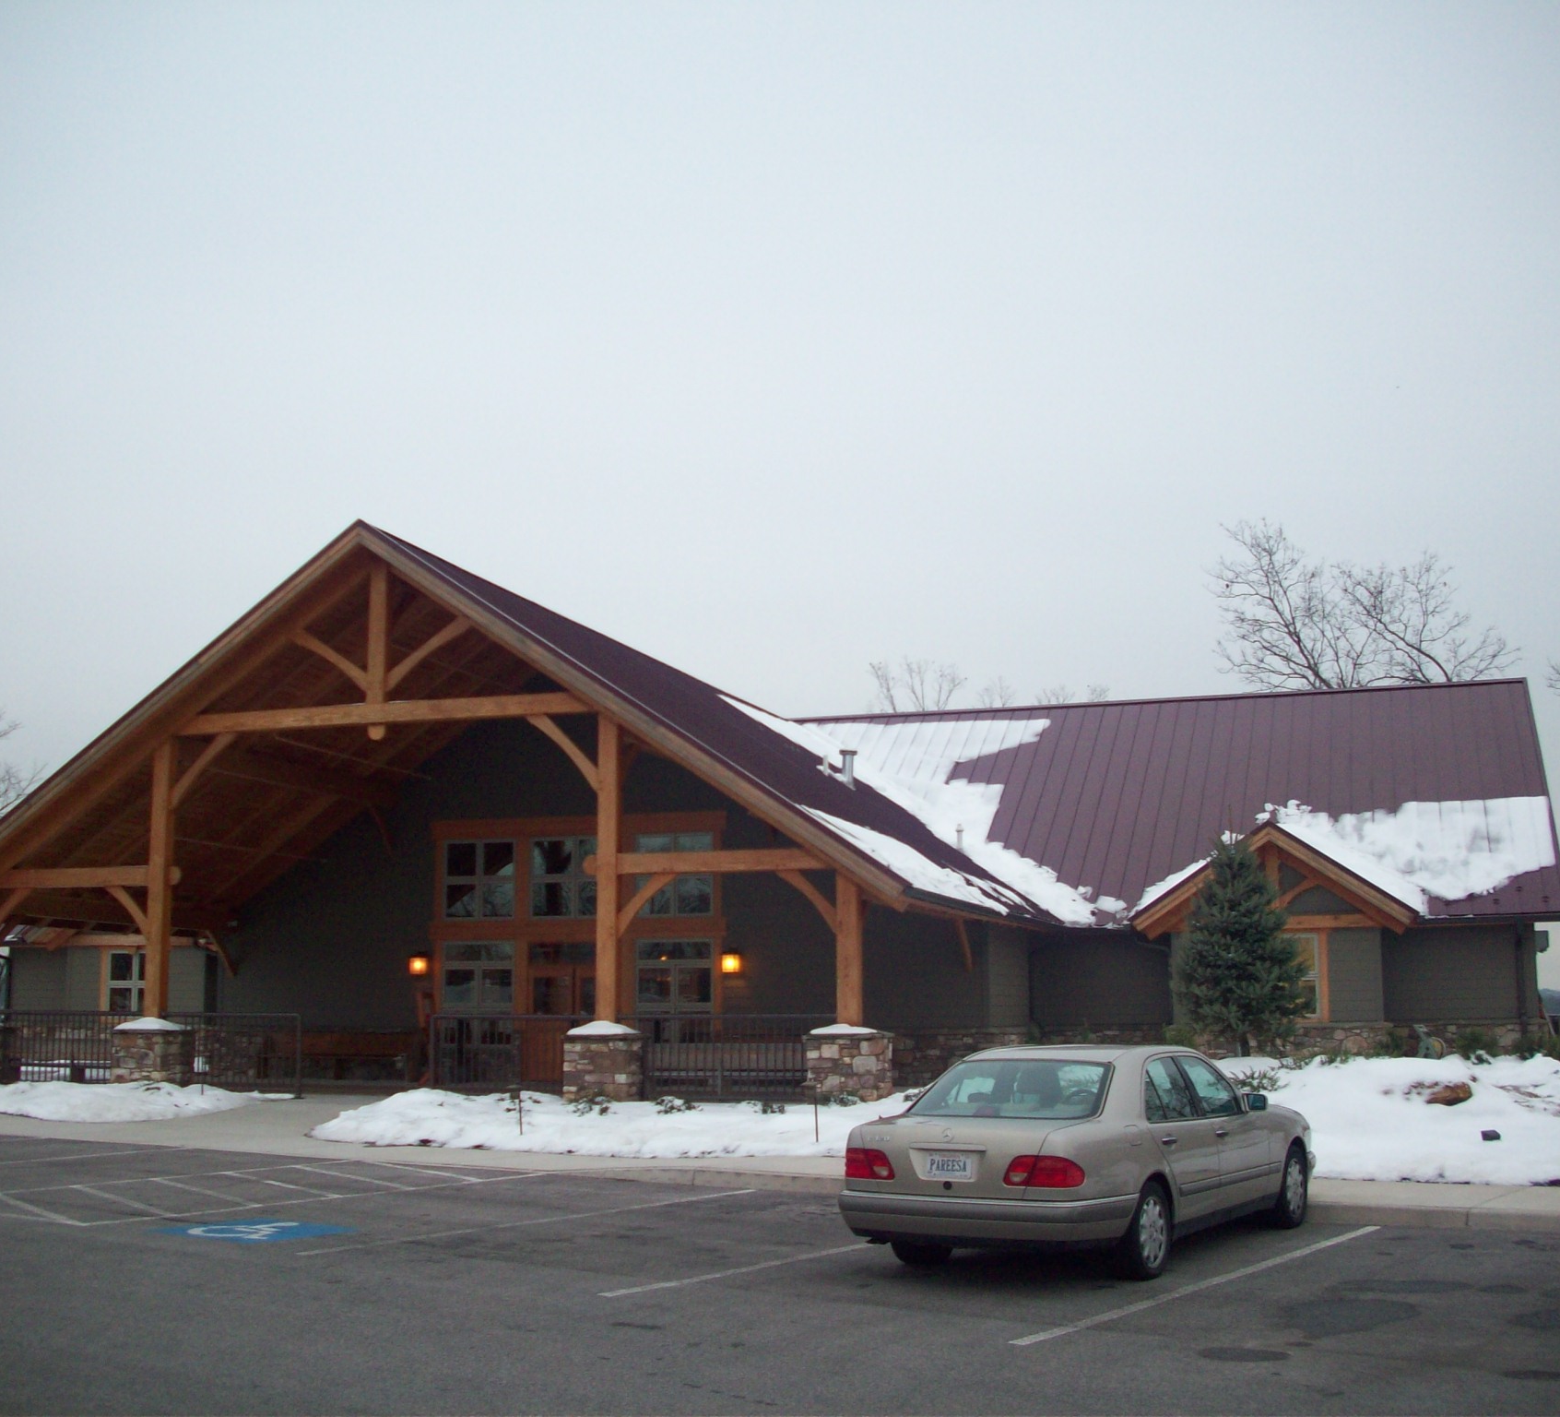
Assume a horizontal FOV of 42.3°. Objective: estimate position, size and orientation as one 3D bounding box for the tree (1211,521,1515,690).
[{"bbox_3d":[18.216,2.911,60.639,11.000,17.500,10.500,-3,-9,17],"label":"tree"}]

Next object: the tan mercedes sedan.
[{"bbox_3d":[2.313,3.102,14.337,1.840,1.440,4.800,-6,-9,32],"label":"tan mercedes sedan"}]

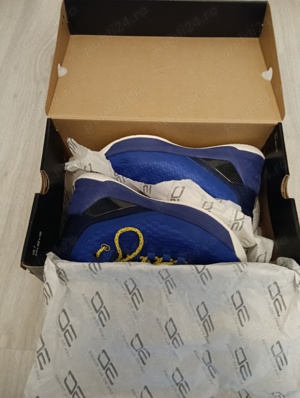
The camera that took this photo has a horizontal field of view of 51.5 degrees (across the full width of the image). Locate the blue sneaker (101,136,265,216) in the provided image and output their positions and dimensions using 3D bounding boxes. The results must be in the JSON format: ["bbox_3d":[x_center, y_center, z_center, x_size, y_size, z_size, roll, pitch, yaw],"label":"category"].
[{"bbox_3d":[0.034,-0.018,0.499,0.284,0.105,0.128,6,73,2],"label":"blue sneaker"}]

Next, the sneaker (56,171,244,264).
[{"bbox_3d":[0.002,0.074,0.461,0.284,0.105,0.128,17,75,7],"label":"sneaker"}]

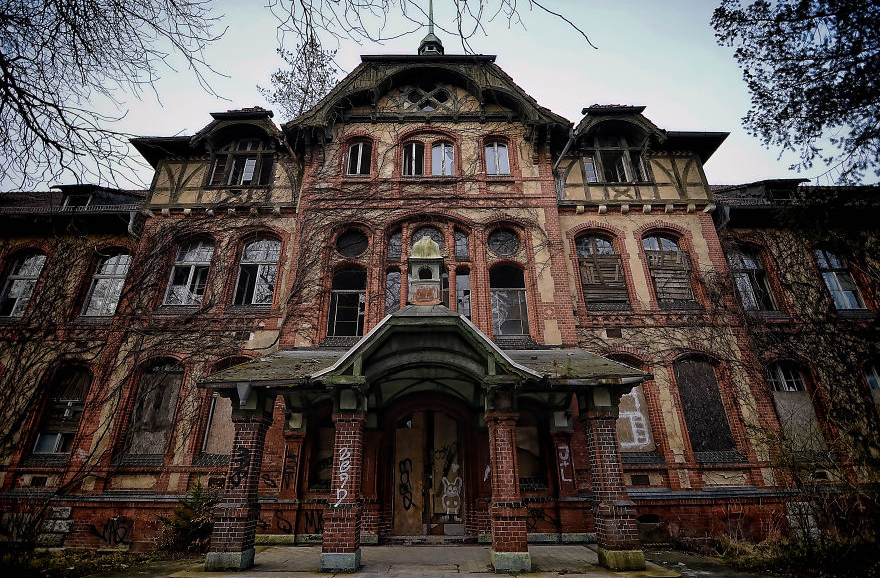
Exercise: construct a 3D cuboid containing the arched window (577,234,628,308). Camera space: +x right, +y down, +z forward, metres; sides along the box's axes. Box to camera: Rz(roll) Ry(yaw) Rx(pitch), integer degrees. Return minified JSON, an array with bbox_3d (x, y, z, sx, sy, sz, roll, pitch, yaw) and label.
[{"bbox_3d":[5.278,-0.662,12.986,1.340,2.440,0.220,0,-22,0],"label":"arched window"}]

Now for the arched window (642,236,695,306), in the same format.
[{"bbox_3d":[7.698,-0.748,13.122,1.239,2.499,0.250,0,-23,0],"label":"arched window"}]

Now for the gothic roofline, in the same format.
[{"bbox_3d":[-0.442,-6.745,15.310,9.999,3.856,2.400,0,-23,0],"label":"gothic roofline"}]

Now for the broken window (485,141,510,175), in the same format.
[{"bbox_3d":[2.082,-4.789,14.219,0.862,1.611,0.250,0,-23,0],"label":"broken window"}]

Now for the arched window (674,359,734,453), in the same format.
[{"bbox_3d":[7.624,3.343,11.400,1.320,2.560,0.220,0,-22,0],"label":"arched window"}]

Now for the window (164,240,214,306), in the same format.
[{"bbox_3d":[-8.282,-0.582,12.994,1.330,2.380,0.220,0,-22,0],"label":"window"}]

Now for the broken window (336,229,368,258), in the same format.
[{"bbox_3d":[-2.824,-1.504,12.551,1.020,1.020,0.220,0,-22,0],"label":"broken window"}]

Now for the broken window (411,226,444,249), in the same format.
[{"bbox_3d":[-0.374,-1.589,12.980,1.094,1.141,0.250,0,-23,0],"label":"broken window"}]

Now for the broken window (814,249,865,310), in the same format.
[{"bbox_3d":[14.563,-0.400,14.175,1.137,2.426,0.250,0,-23,0],"label":"broken window"}]

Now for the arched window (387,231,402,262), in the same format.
[{"bbox_3d":[-1.444,-1.380,12.557,0.460,1.200,0.200,0,-22,0],"label":"arched window"}]

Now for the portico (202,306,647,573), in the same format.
[{"bbox_3d":[-0.268,3.014,8.676,8.550,4.950,3.450,0,-22,0],"label":"portico"}]

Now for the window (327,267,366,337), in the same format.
[{"bbox_3d":[-2.845,0.355,12.106,1.126,2.342,0.250,0,-23,0],"label":"window"}]

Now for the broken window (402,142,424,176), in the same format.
[{"bbox_3d":[-0.950,-4.723,14.188,0.774,1.559,0.250,0,-23,0],"label":"broken window"}]

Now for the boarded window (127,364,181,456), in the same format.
[{"bbox_3d":[-8.256,3.419,11.340,1.330,2.560,0.220,0,-22,0],"label":"boarded window"}]

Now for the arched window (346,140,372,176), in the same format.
[{"bbox_3d":[-2.900,-4.767,14.205,0.836,1.655,0.250,0,-23,0],"label":"arched window"}]

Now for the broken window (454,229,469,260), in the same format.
[{"bbox_3d":[0.725,-1.469,12.930,0.462,1.283,0.250,0,-23,0],"label":"broken window"}]

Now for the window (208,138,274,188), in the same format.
[{"bbox_3d":[-7.267,-4.667,14.359,2.100,2.120,0.250,0,-22,0],"label":"window"}]

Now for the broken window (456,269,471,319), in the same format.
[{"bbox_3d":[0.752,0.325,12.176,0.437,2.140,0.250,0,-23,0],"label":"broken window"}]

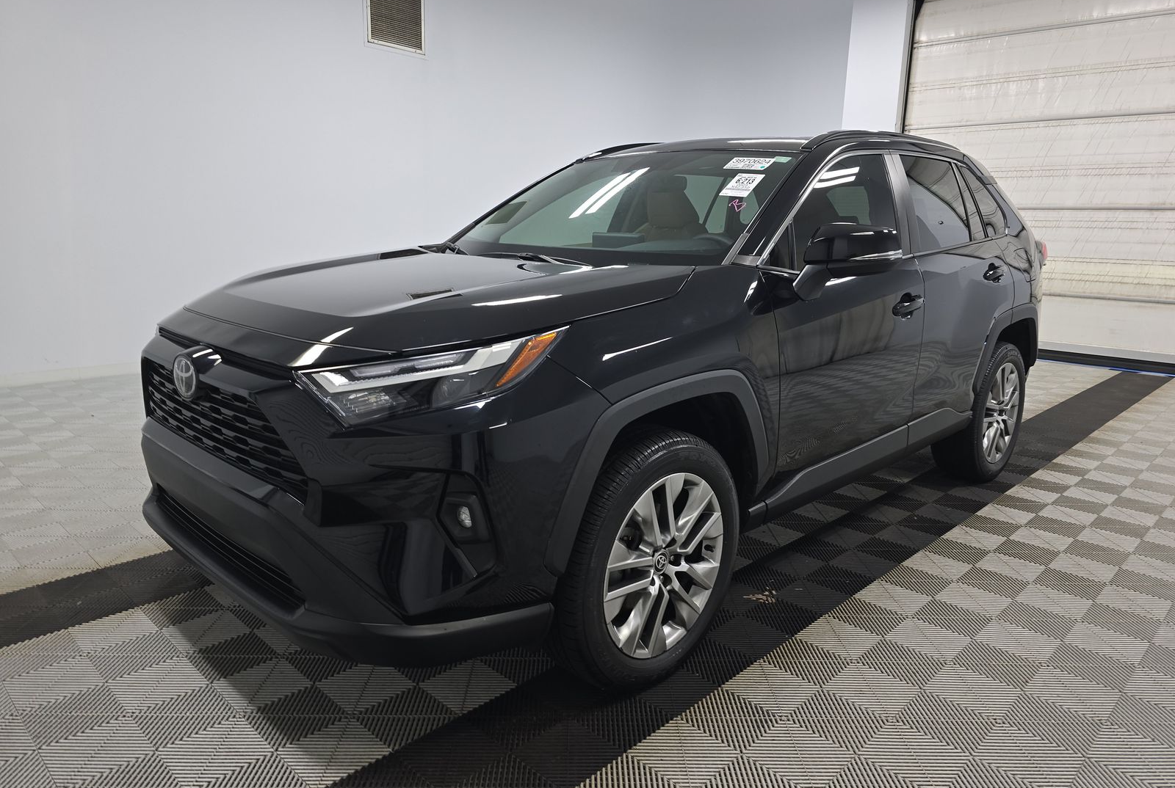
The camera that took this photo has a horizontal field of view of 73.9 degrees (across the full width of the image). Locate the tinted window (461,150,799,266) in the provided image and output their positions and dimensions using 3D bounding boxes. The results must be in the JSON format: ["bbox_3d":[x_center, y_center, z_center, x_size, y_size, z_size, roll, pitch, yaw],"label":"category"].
[{"bbox_3d":[0.099,-0.722,3.014,1.420,0.140,0.860,13,50,44],"label":"tinted window"}]

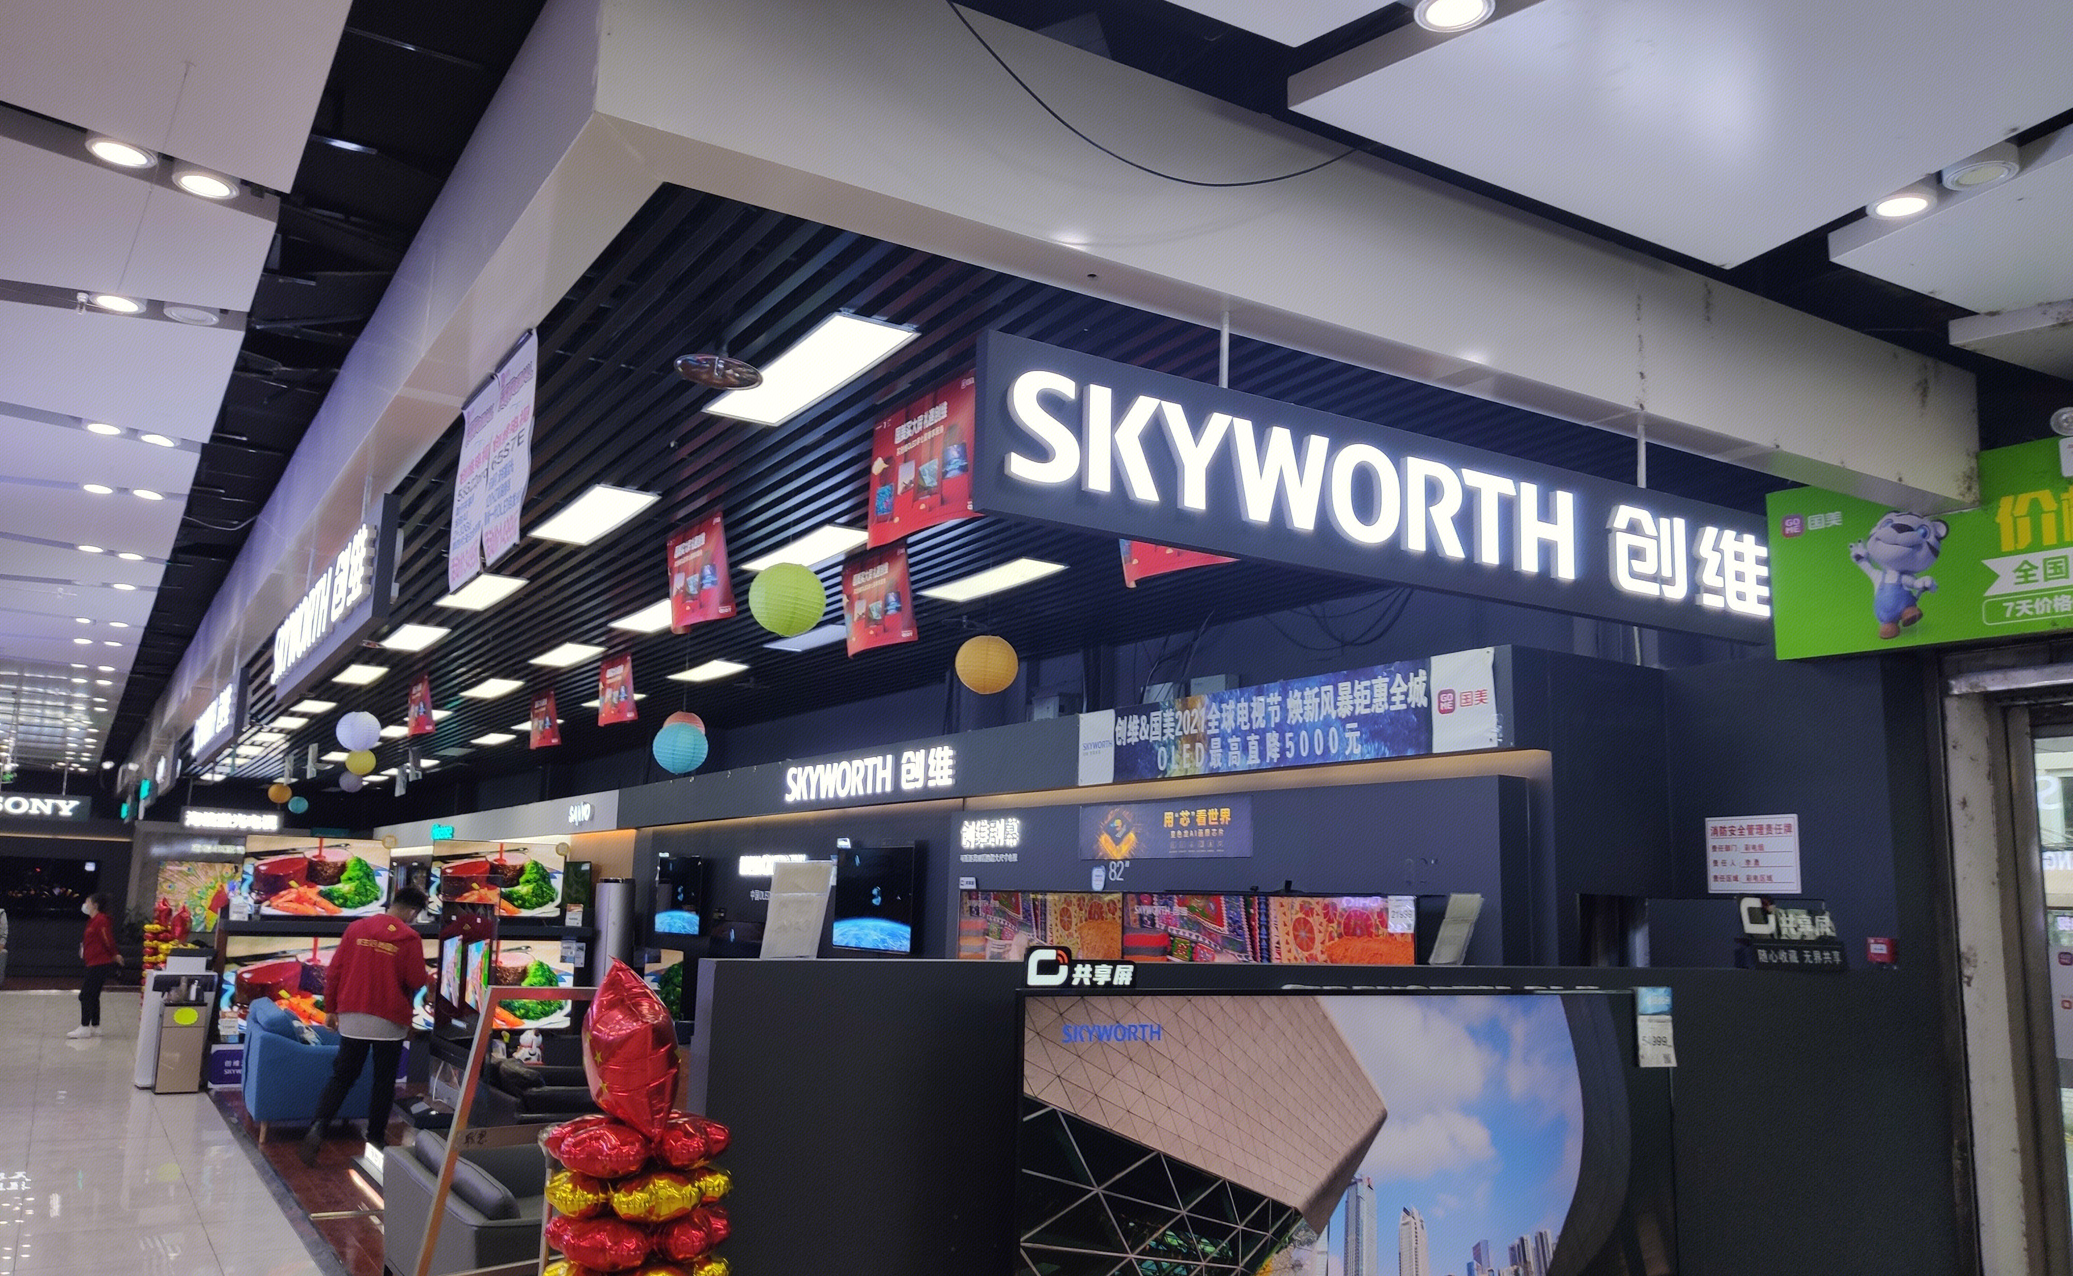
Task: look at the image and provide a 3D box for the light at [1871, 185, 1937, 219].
[{"bbox_3d":[2.616,-1.349,4.704,0.190,0.090,0.190,7,-11,-31],"label":"light"}]

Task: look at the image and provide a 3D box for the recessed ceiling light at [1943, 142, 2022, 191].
[{"bbox_3d":[2.704,-1.387,4.466,0.190,0.090,0.190,7,-11,-31],"label":"recessed ceiling light"}]

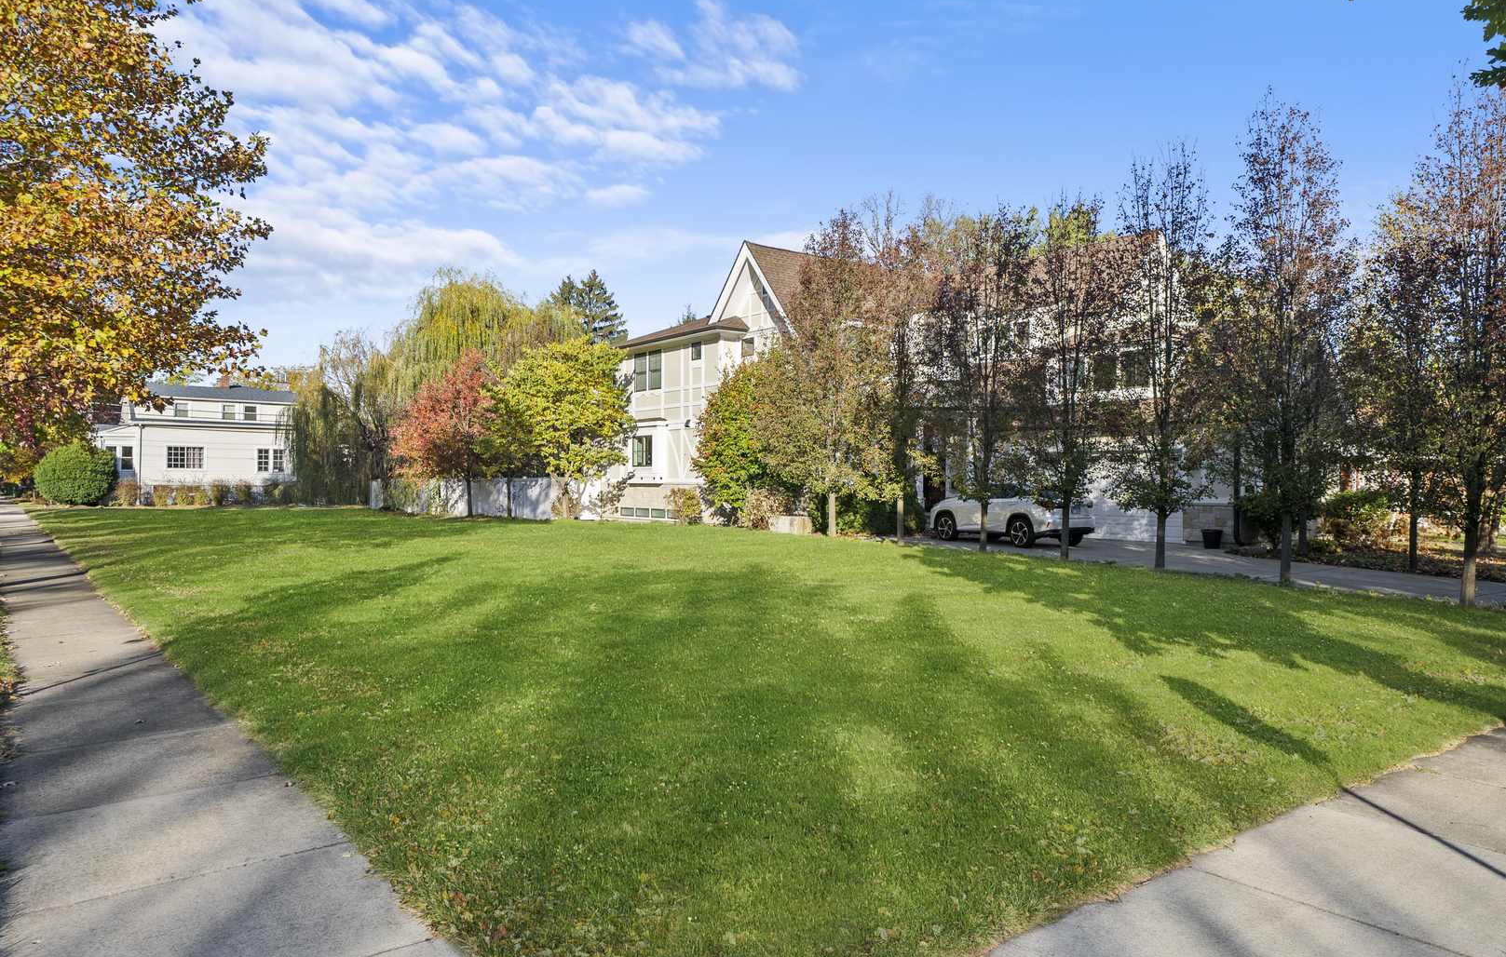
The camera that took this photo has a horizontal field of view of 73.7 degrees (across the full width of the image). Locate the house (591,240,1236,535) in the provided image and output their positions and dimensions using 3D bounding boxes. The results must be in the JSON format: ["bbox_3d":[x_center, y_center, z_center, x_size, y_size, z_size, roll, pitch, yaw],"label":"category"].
[{"bbox_3d":[6.900,-3.970,41.200,14.000,11.500,28.500,0,0,-38],"label":"house"}]

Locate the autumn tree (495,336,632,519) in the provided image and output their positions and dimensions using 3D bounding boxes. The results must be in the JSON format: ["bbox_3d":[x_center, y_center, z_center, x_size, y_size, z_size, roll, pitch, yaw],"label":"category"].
[{"bbox_3d":[-8.365,-2.293,44.500,5.900,8.030,5.600,0,0,-11],"label":"autumn tree"}]

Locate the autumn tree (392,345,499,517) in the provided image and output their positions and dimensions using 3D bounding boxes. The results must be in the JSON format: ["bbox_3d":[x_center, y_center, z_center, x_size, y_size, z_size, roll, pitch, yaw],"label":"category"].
[{"bbox_3d":[-14.515,-2.133,47.300,5.000,7.810,5.000,0,0,-17],"label":"autumn tree"}]

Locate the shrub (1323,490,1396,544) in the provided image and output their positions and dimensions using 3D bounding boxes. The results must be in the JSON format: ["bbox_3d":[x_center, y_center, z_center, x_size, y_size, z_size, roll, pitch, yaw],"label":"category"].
[{"bbox_3d":[16.555,1.063,27.500,1.800,1.550,1.600,0,0,31],"label":"shrub"}]

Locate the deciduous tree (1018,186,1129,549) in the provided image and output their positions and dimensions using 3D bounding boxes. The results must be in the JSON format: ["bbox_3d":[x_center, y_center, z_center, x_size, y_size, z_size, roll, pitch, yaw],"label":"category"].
[{"bbox_3d":[7.414,-2.357,23.400,2.500,8.500,2.500,0,0,18],"label":"deciduous tree"}]

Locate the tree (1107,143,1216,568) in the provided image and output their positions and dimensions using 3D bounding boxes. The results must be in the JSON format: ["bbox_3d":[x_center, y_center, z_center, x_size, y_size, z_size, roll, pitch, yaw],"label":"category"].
[{"bbox_3d":[8.425,-2.534,20.700,2.200,8.750,2.200,0,0,22],"label":"tree"}]

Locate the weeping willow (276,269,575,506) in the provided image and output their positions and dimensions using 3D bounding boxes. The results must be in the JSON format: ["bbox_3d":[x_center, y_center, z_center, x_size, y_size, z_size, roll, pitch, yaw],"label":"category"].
[{"bbox_3d":[-19.290,-5.552,60.000,16.500,14.050,13.000,0,0,-18],"label":"weeping willow"}]

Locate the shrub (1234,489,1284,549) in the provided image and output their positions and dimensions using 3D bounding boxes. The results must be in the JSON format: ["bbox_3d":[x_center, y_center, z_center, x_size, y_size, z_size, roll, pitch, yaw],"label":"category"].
[{"bbox_3d":[13.195,1.059,26.200,1.300,1.570,1.300,0,0,27],"label":"shrub"}]

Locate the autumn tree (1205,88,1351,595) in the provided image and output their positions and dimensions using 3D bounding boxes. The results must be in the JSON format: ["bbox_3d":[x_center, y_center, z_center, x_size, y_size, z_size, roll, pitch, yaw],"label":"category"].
[{"bbox_3d":[9.392,-2.495,17.900,2.400,8.680,2.400,0,0,28],"label":"autumn tree"}]

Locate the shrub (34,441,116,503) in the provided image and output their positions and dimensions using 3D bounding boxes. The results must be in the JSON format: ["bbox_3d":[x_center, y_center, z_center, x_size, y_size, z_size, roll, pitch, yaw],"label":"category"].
[{"bbox_3d":[-35.755,-0.279,53.000,3.750,3.290,3.700,0,0,-34],"label":"shrub"}]

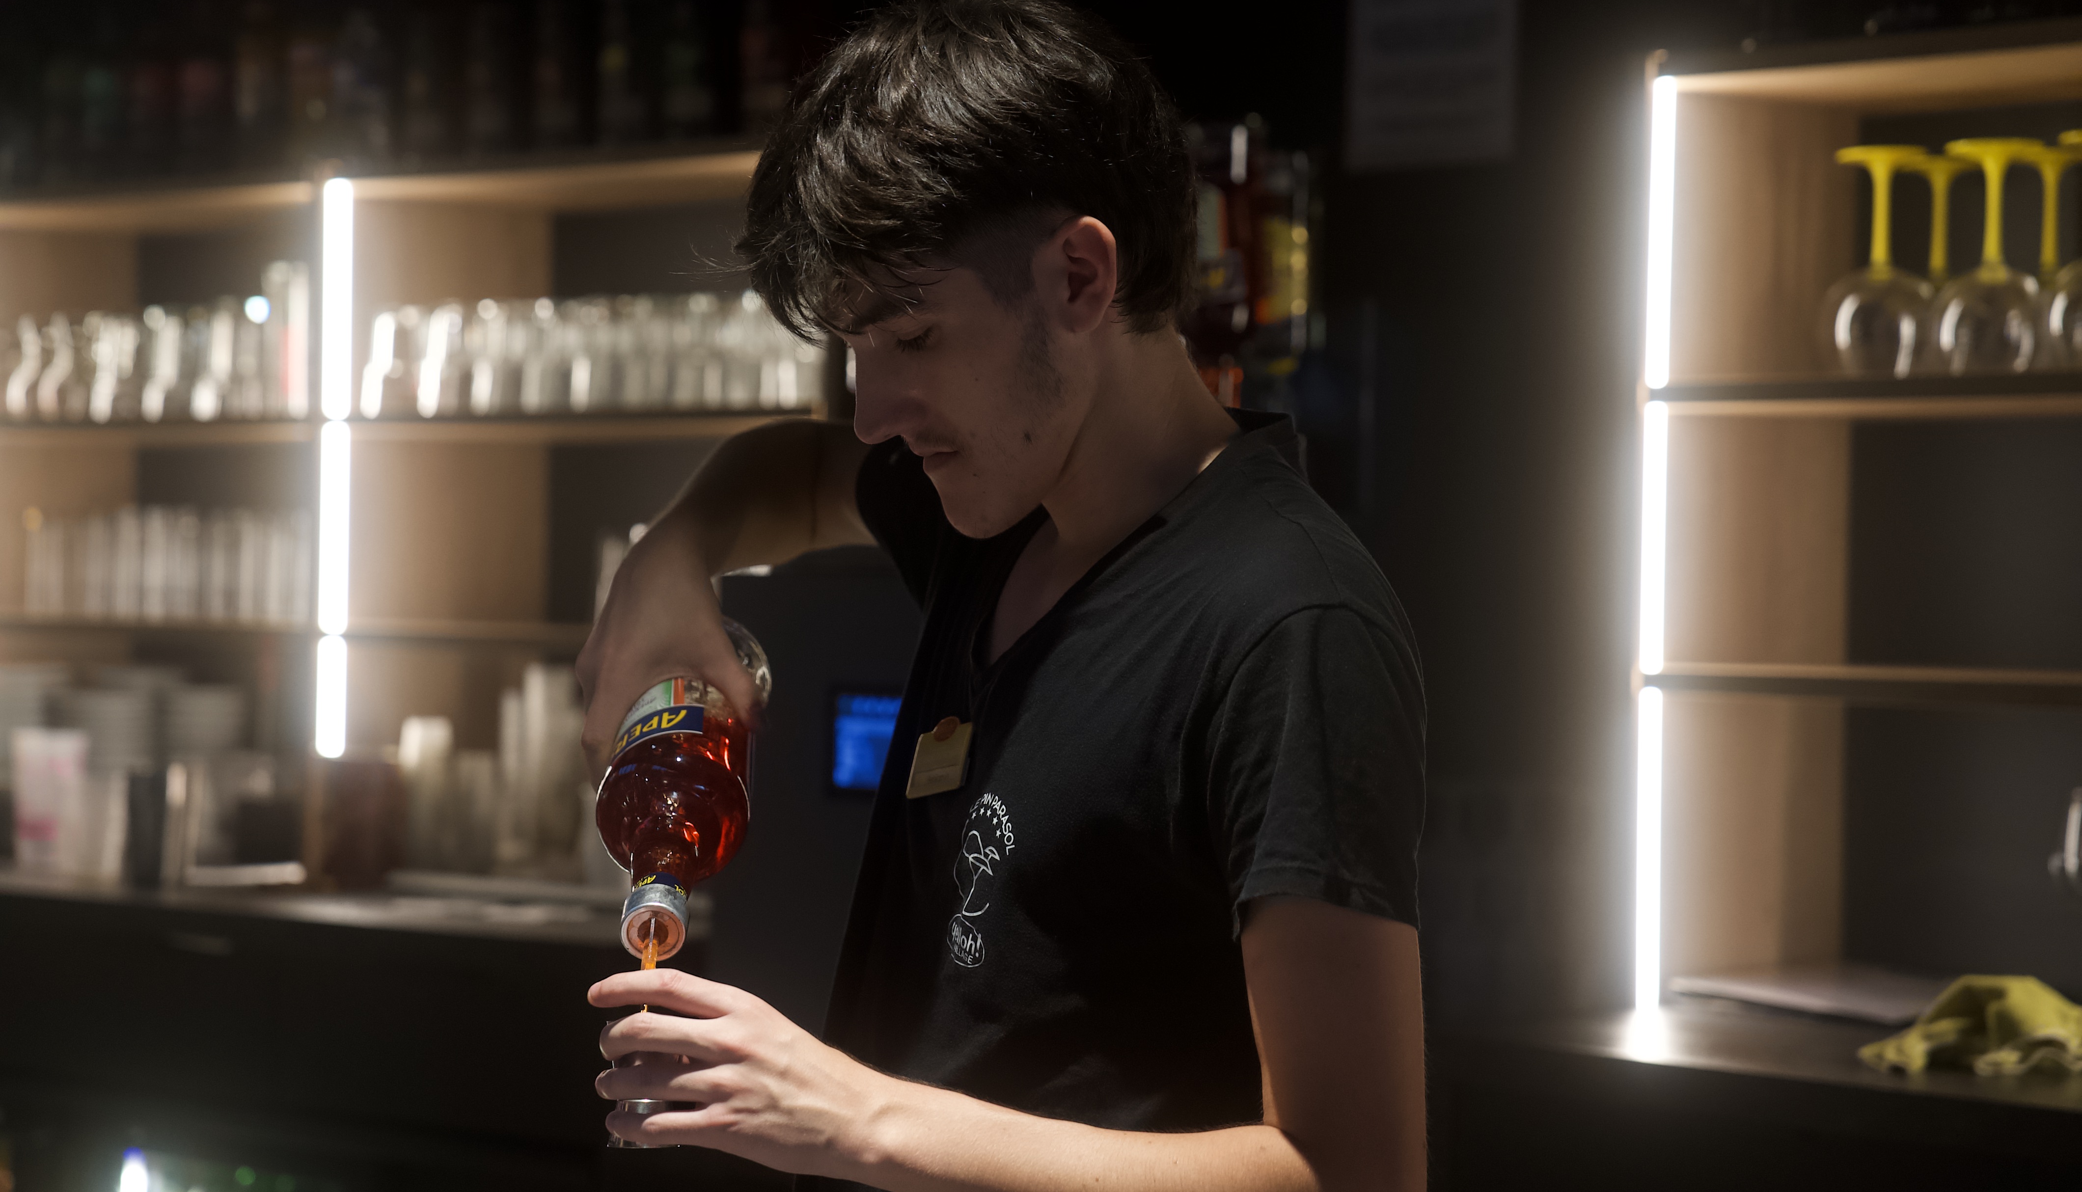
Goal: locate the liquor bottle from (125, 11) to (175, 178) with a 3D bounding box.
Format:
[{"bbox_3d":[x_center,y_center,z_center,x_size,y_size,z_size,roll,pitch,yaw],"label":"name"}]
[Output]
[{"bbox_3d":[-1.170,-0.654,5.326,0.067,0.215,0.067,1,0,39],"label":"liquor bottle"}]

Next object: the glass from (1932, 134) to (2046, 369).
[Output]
[{"bbox_3d":[0.844,-0.302,3.615,0.101,0.209,0.101,1,0,39],"label":"glass"}]

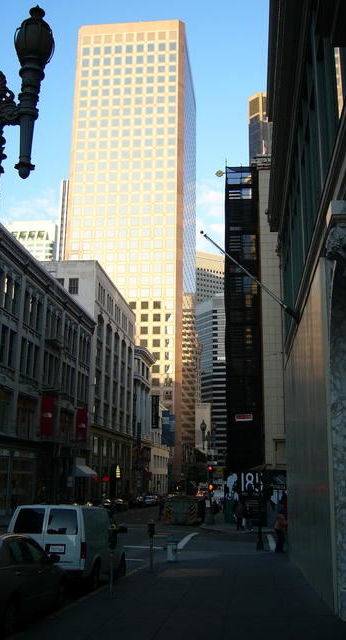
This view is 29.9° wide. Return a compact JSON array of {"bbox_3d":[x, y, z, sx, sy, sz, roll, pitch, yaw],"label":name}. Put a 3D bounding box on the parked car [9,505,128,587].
[{"bbox_3d":[-2.566,5.810,16.777,1.911,1.862,4.655,-1,-16,7],"label":"parked car"}]

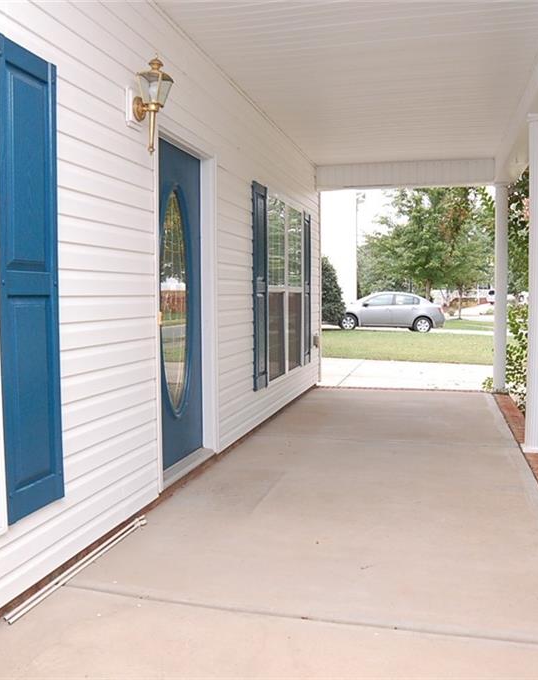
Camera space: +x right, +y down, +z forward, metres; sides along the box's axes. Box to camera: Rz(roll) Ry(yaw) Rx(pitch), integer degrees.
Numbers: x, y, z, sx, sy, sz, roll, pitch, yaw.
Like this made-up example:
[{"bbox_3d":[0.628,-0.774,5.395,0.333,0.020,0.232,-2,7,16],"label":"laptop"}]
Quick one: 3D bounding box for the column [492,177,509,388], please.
[{"bbox_3d":[2.839,-0.636,7.273,0.190,2.560,0.190,1,4,16],"label":"column"}]

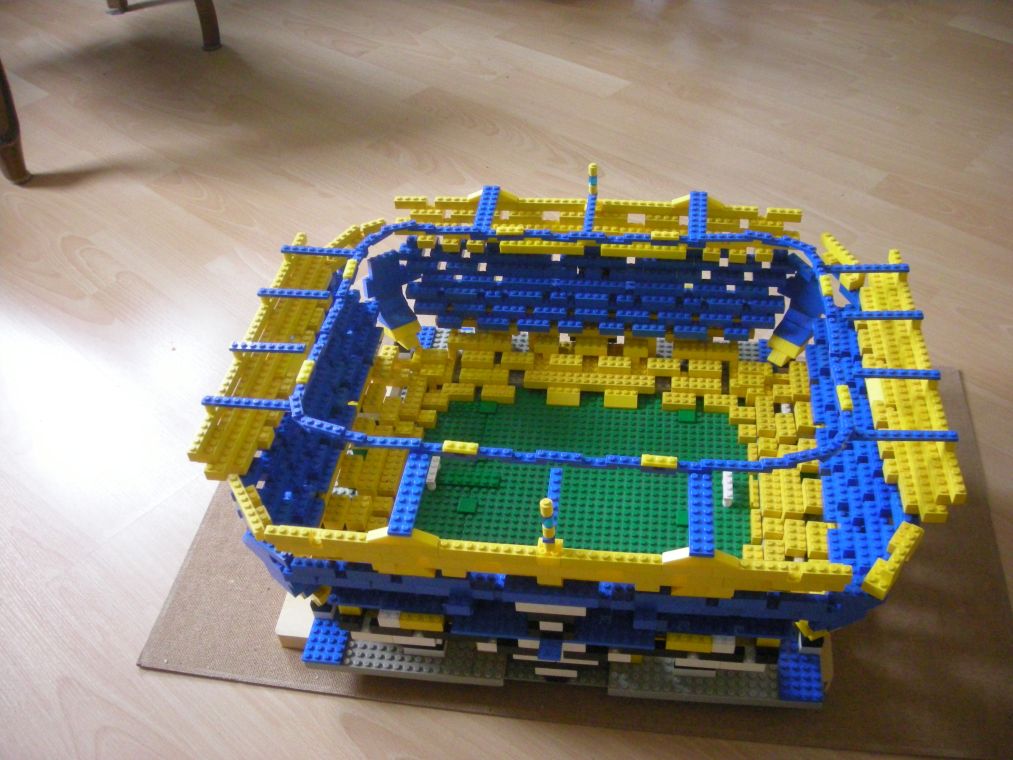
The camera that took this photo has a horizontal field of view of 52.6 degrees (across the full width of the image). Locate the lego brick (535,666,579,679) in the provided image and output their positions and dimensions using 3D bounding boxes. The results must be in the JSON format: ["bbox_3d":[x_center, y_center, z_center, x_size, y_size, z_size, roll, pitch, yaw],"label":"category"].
[{"bbox_3d":[0.038,0.215,0.768,0.032,0.011,0.010,2,42,8],"label":"lego brick"}]

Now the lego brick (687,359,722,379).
[{"bbox_3d":[0.192,-0.011,0.988,0.032,0.011,0.016,2,42,8],"label":"lego brick"}]

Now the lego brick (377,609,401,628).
[{"bbox_3d":[-0.084,0.172,0.750,0.016,0.011,0.016,2,42,8],"label":"lego brick"}]

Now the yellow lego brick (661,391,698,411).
[{"bbox_3d":[0.165,0.021,0.979,0.032,0.011,0.016,2,42,8],"label":"yellow lego brick"}]

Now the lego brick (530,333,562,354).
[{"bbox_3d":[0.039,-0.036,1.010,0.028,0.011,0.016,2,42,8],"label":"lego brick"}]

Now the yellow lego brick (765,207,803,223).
[{"bbox_3d":[0.254,-0.151,0.940,0.032,0.011,0.008,2,42,8],"label":"yellow lego brick"}]

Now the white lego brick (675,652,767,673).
[{"bbox_3d":[0.153,0.201,0.737,0.064,0.011,0.009,2,42,8],"label":"white lego brick"}]

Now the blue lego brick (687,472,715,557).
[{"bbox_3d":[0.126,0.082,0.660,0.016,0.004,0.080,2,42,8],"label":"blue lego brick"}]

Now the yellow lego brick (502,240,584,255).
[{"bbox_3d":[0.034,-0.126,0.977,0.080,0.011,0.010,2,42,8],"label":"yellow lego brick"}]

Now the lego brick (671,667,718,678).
[{"bbox_3d":[0.140,0.214,0.762,0.032,0.011,0.008,2,42,8],"label":"lego brick"}]

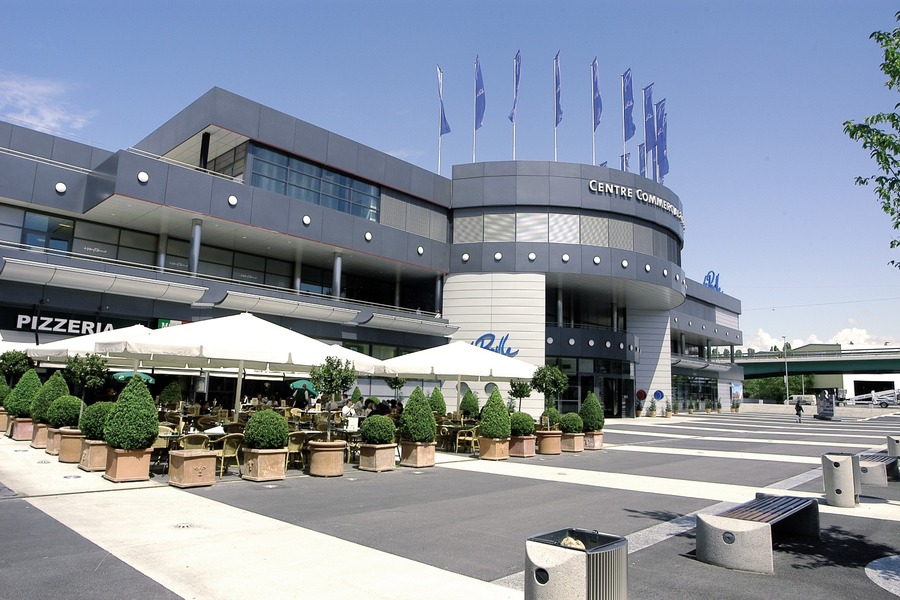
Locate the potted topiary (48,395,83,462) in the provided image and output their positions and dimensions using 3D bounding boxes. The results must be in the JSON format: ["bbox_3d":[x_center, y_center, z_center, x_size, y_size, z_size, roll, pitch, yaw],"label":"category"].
[{"bbox_3d":[-9.018,3.002,12.900,0.800,1.420,0.800,-8,-13,44],"label":"potted topiary"}]

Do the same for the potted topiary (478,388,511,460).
[{"bbox_3d":[1.178,3.260,14.400,0.800,1.820,0.800,-8,-13,44],"label":"potted topiary"}]

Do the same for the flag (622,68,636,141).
[{"bbox_3d":[11.109,-12.099,34.181,0.300,4.370,1.000,5,-10,-22],"label":"flag"}]

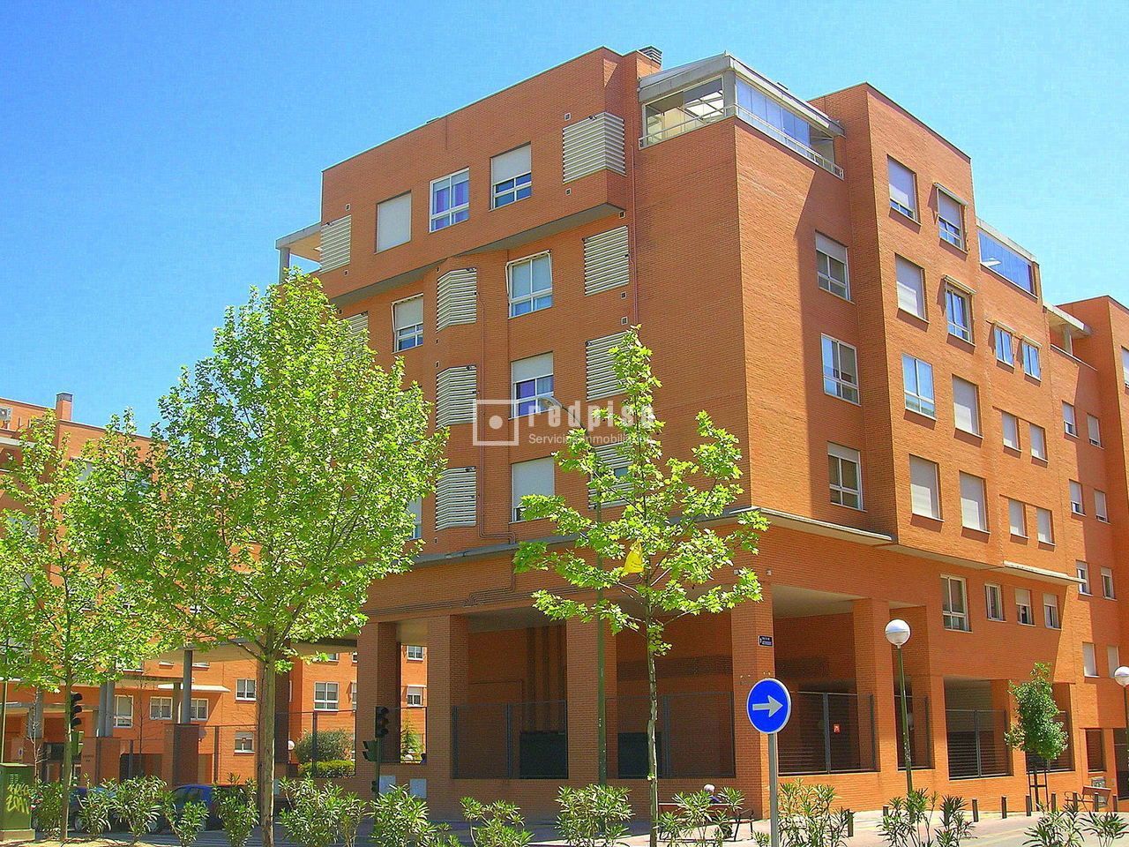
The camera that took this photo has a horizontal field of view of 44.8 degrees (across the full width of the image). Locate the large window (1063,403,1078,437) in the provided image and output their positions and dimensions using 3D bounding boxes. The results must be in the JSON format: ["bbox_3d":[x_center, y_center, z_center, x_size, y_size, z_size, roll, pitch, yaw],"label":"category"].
[{"bbox_3d":[19.040,-0.128,51.801,0.180,1.235,1.186,-12,-18,40],"label":"large window"}]

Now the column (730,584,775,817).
[{"bbox_3d":[4.557,6.589,32.797,0.700,5.400,0.740,-12,-18,40],"label":"column"}]

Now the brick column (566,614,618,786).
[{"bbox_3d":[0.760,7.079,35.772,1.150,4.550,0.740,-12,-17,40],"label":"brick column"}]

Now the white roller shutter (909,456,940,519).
[{"bbox_3d":[10.441,1.889,39.712,0.158,1.723,1.870,-12,-18,40],"label":"white roller shutter"}]

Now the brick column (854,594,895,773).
[{"bbox_3d":[8.658,7.297,38.163,0.650,4.590,0.955,-12,-18,40],"label":"brick column"}]

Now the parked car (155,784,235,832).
[{"bbox_3d":[-11.190,11.761,42.208,3.800,1.400,1.650,-12,-17,40],"label":"parked car"}]

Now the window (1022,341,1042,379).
[{"bbox_3d":[16.496,-2.239,48.667,0.160,1.270,1.430,-12,-18,40],"label":"window"}]

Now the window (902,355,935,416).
[{"bbox_3d":[10.433,-1.076,40.456,0.158,1.685,1.853,-12,-18,40],"label":"window"}]

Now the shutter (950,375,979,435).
[{"bbox_3d":[12.291,-0.500,42.030,0.180,1.655,1.849,-12,-18,40],"label":"shutter"}]

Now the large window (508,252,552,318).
[{"bbox_3d":[-0.897,-3.983,39.767,1.640,1.650,0.160,-12,-18,40],"label":"large window"}]

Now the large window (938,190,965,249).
[{"bbox_3d":[12.145,-6.401,43.331,0.160,1.700,1.770,-12,-18,40],"label":"large window"}]

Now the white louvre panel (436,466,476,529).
[{"bbox_3d":[-3.121,2.141,39.114,1.310,1.680,0.240,-7,-15,26],"label":"white louvre panel"}]

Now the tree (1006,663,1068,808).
[{"bbox_3d":[14.526,9.668,42.213,1.875,4.465,1.875,-12,-18,40],"label":"tree"}]

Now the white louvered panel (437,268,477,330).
[{"bbox_3d":[-3.394,-3.801,42.037,1.566,1.714,0.433,-12,-18,40],"label":"white louvered panel"}]

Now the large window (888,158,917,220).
[{"bbox_3d":[10.106,-6.950,41.064,0.180,1.701,1.817,-12,-18,40],"label":"large window"}]

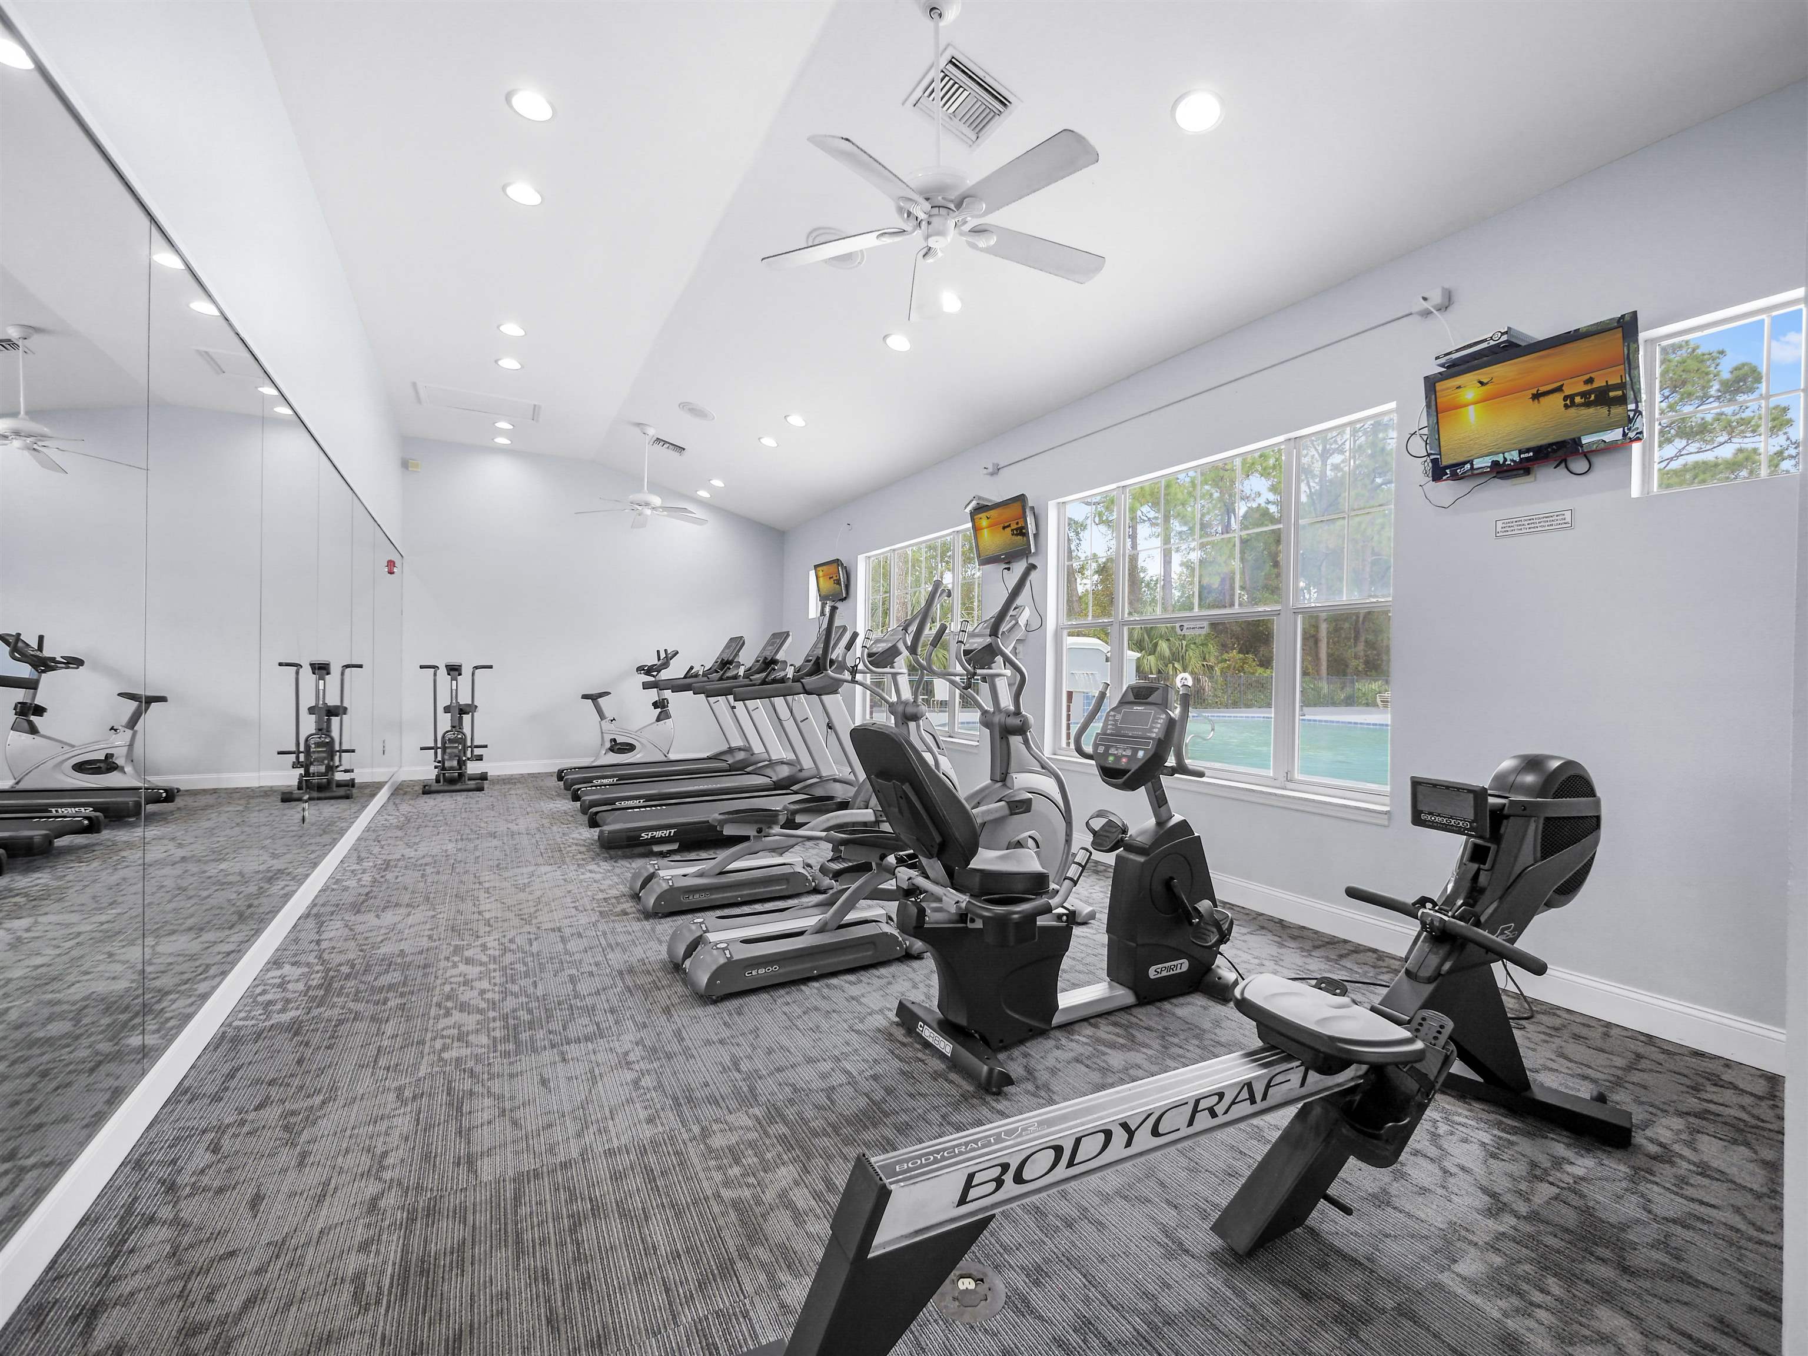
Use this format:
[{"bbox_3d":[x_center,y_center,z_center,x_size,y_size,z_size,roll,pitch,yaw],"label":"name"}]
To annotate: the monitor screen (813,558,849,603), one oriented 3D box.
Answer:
[{"bbox_3d":[-0.820,-1.119,8.489,0.100,0.440,0.660,-12,7,-30],"label":"monitor screen"}]

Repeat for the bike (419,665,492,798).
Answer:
[{"bbox_3d":[-4.512,0.476,7.370,0.645,1.265,1.116,1,0,-22],"label":"bike"}]

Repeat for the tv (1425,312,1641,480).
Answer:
[{"bbox_3d":[2.437,-1.056,2.845,0.100,0.440,0.660,-12,7,-28],"label":"tv"}]

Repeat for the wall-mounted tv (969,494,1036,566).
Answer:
[{"bbox_3d":[0.790,-1.143,5.701,0.100,0.440,0.660,-12,7,-29],"label":"wall-mounted tv"}]

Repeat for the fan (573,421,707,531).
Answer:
[{"bbox_3d":[-2.501,-1.989,7.112,1.280,0.893,1.280,1,0,-30],"label":"fan"}]

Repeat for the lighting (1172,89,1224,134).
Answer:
[{"bbox_3d":[1.127,-2.171,2.797,0.190,0.030,0.190,10,-5,1],"label":"lighting"}]

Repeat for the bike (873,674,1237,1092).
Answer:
[{"bbox_3d":[0.532,0.611,2.659,1.624,1.240,0.707,1,0,-30],"label":"bike"}]

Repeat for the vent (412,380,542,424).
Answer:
[{"bbox_3d":[-3.890,-2.503,6.716,0.967,0.040,0.564,1,0,-30],"label":"vent"}]

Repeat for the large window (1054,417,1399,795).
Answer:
[{"bbox_3d":[1.696,-0.359,4.365,0.110,1.823,2.282,1,0,-30],"label":"large window"}]

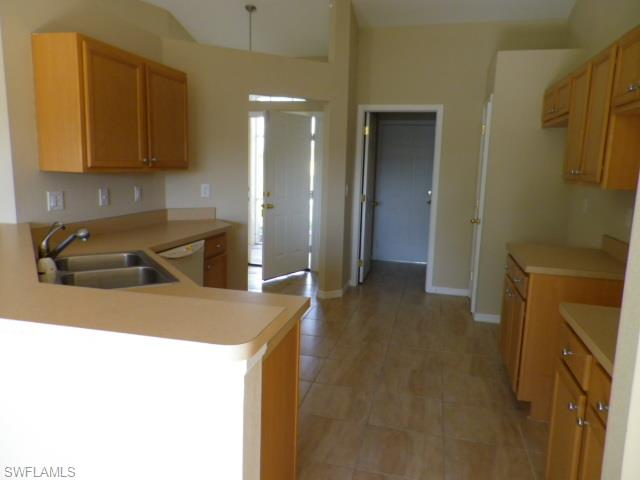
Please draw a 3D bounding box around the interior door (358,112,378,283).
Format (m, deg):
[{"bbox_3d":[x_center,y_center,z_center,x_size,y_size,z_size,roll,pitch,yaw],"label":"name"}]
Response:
[{"bbox_3d":[0.641,-0.523,5.984,0.040,2.030,0.810,4,9,13],"label":"interior door"}]

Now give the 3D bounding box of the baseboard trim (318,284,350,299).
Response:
[{"bbox_3d":[0.126,0.594,5.103,0.300,0.088,0.016,-3,10,-26],"label":"baseboard trim"}]

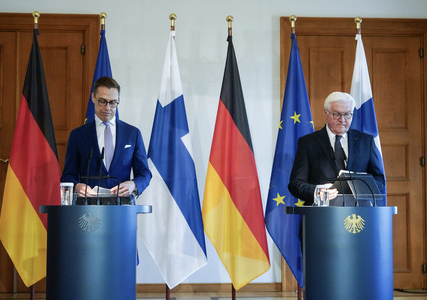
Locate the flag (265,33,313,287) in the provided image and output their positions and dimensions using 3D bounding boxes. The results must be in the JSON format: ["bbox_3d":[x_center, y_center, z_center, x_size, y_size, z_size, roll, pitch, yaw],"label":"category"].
[{"bbox_3d":[0.691,0.079,6.558,0.489,2.184,0.280,0,-4,-4],"label":"flag"}]

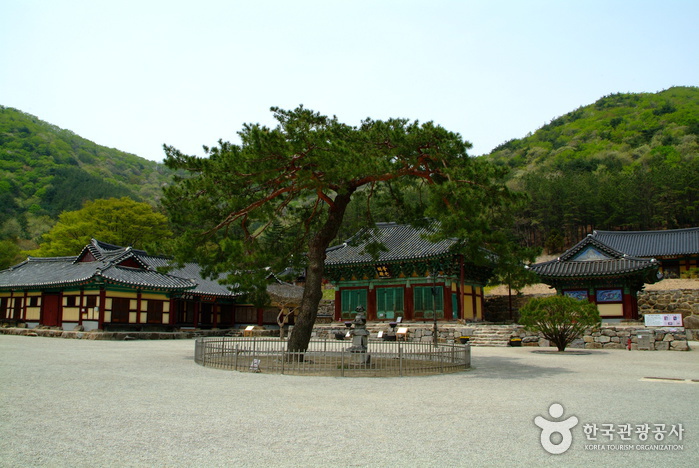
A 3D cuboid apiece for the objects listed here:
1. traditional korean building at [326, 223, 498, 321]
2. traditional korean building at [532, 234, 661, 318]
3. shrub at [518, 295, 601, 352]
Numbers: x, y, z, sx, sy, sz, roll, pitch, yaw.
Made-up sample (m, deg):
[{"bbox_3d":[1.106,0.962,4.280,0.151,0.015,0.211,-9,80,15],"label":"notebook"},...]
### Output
[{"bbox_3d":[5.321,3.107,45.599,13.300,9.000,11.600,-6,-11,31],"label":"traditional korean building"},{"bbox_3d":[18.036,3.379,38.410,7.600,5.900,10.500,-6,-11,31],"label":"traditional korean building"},{"bbox_3d":[11.840,4.976,29.568,4.500,3.200,4.400,0,-10,0],"label":"shrub"}]

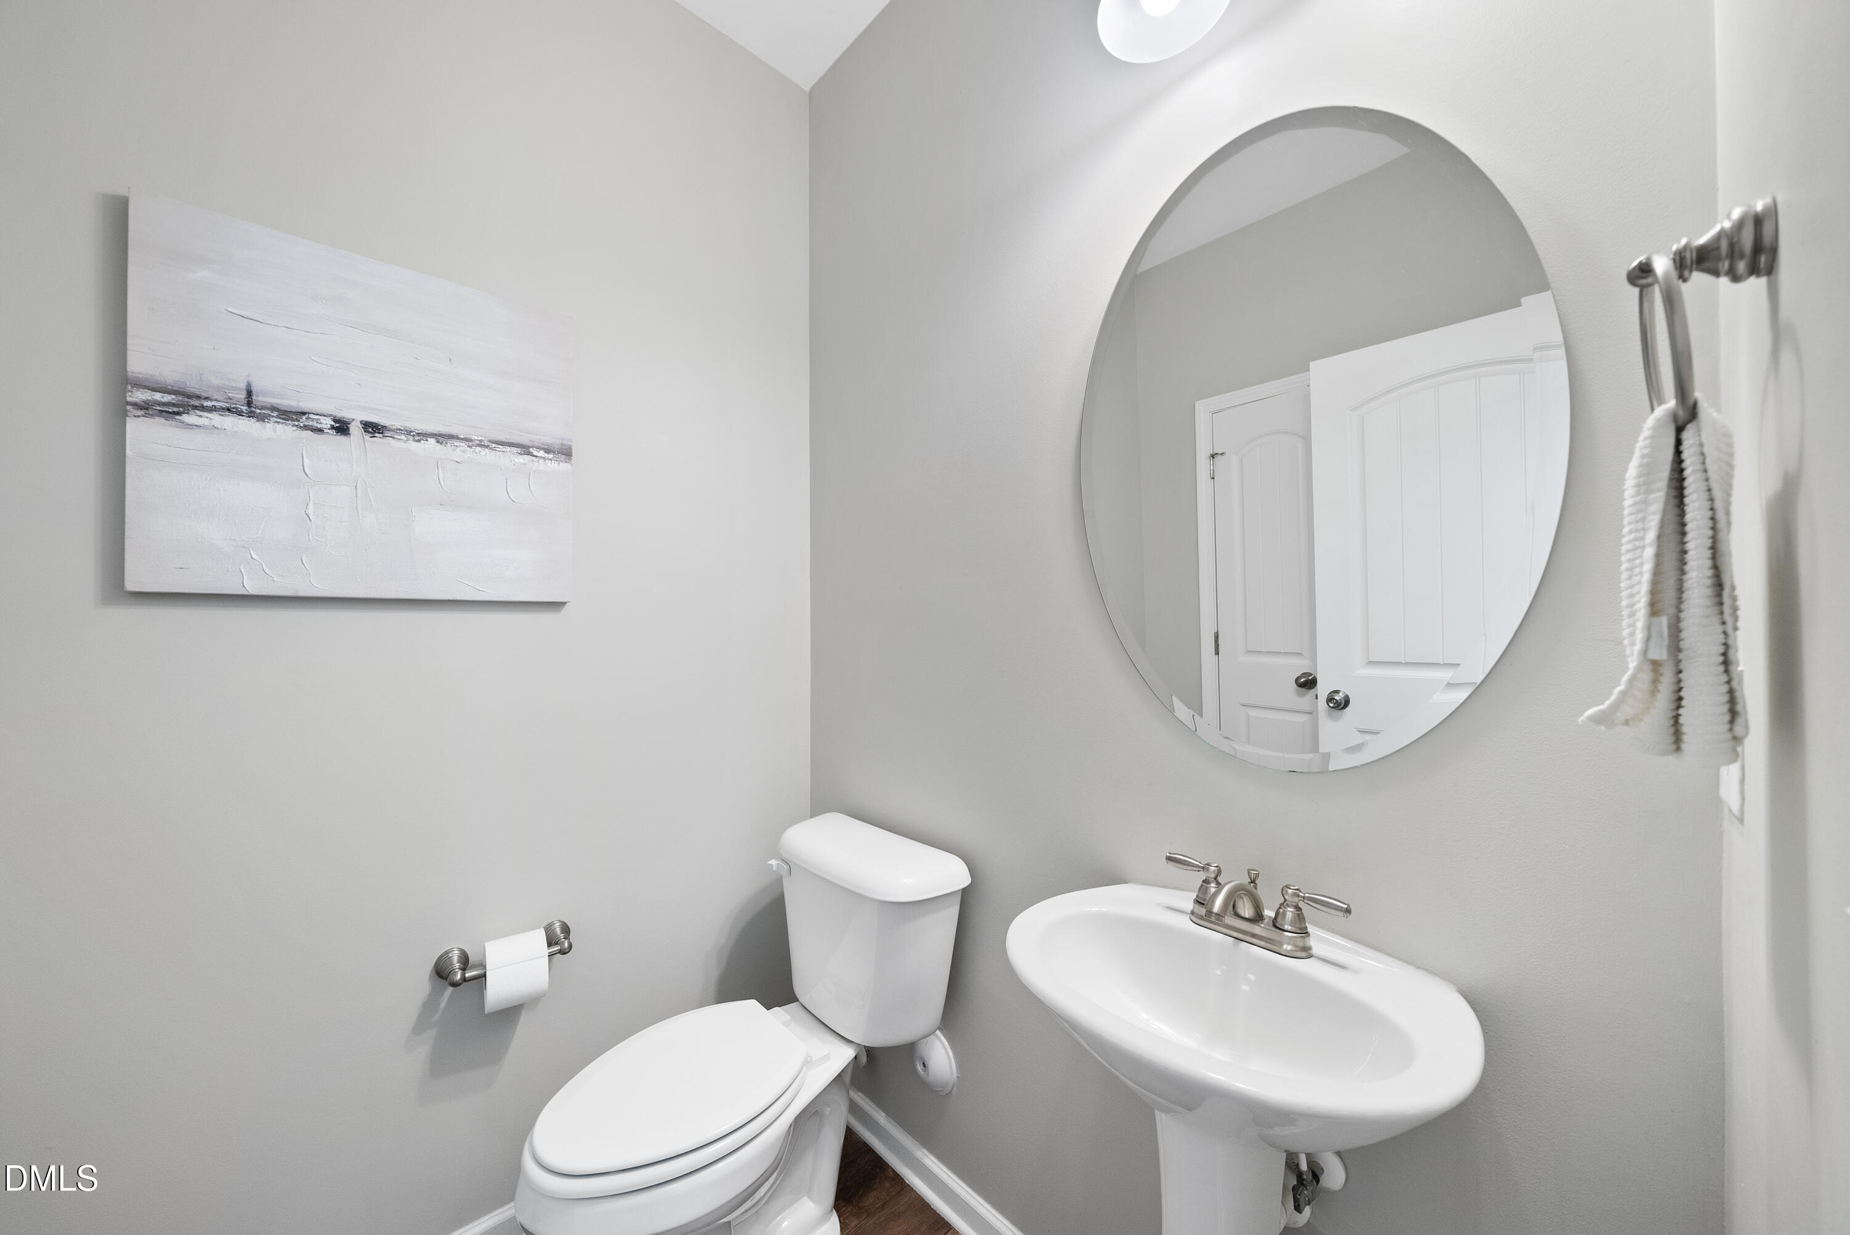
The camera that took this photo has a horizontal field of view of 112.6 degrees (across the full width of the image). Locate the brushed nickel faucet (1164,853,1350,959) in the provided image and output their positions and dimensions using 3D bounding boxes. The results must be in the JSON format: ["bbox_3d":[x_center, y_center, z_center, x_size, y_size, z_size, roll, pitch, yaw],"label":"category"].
[{"bbox_3d":[0.410,0.384,0.806,0.133,0.087,0.233,0,0,-44],"label":"brushed nickel faucet"}]

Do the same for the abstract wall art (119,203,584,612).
[{"bbox_3d":[-0.959,-0.330,1.106,0.576,0.590,0.035,0,0,-44],"label":"abstract wall art"}]

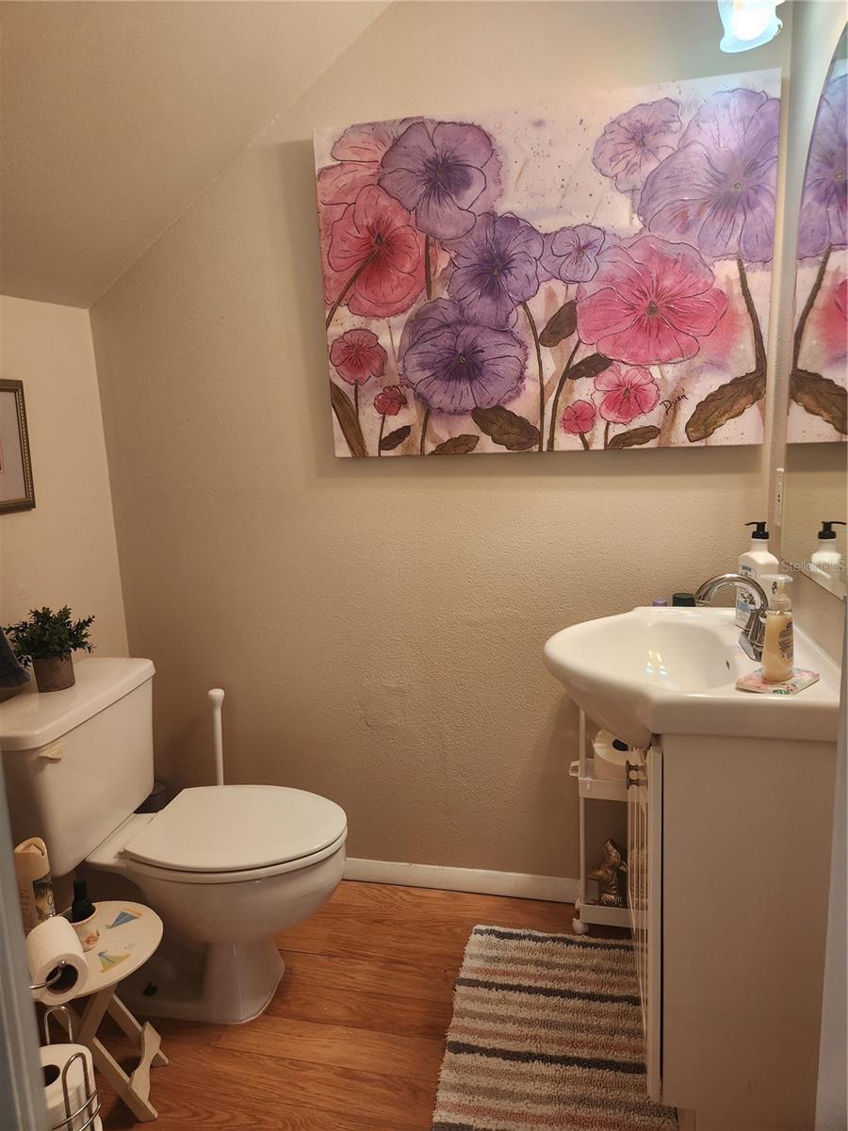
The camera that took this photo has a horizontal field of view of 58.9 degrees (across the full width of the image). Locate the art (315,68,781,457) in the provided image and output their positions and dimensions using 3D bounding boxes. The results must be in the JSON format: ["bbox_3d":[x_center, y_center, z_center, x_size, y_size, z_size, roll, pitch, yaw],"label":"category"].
[{"bbox_3d":[0.257,-0.652,1.744,1.014,0.766,0.035,0,11,13],"label":"art"}]

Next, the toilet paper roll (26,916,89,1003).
[{"bbox_3d":[-0.525,0.562,1.072,0.071,0.071,0.104,-10,13,-36],"label":"toilet paper roll"}]

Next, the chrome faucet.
[{"bbox_3d":[0.582,0.083,1.399,0.155,0.146,0.160,0,11,13],"label":"chrome faucet"}]

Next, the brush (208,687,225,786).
[{"bbox_3d":[-0.579,0.636,2.110,0.110,0.615,0.110,0,11,13],"label":"brush"}]

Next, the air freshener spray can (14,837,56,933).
[{"bbox_3d":[-0.723,0.622,1.405,0.057,0.213,0.057,-5,11,-15],"label":"air freshener spray can"}]

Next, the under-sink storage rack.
[{"bbox_3d":[0.564,0.564,1.856,0.410,0.760,0.140,0,11,13],"label":"under-sink storage rack"}]

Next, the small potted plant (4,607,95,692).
[{"bbox_3d":[-0.882,0.192,1.762,0.200,0.185,0.180,-8,12,-27],"label":"small potted plant"}]

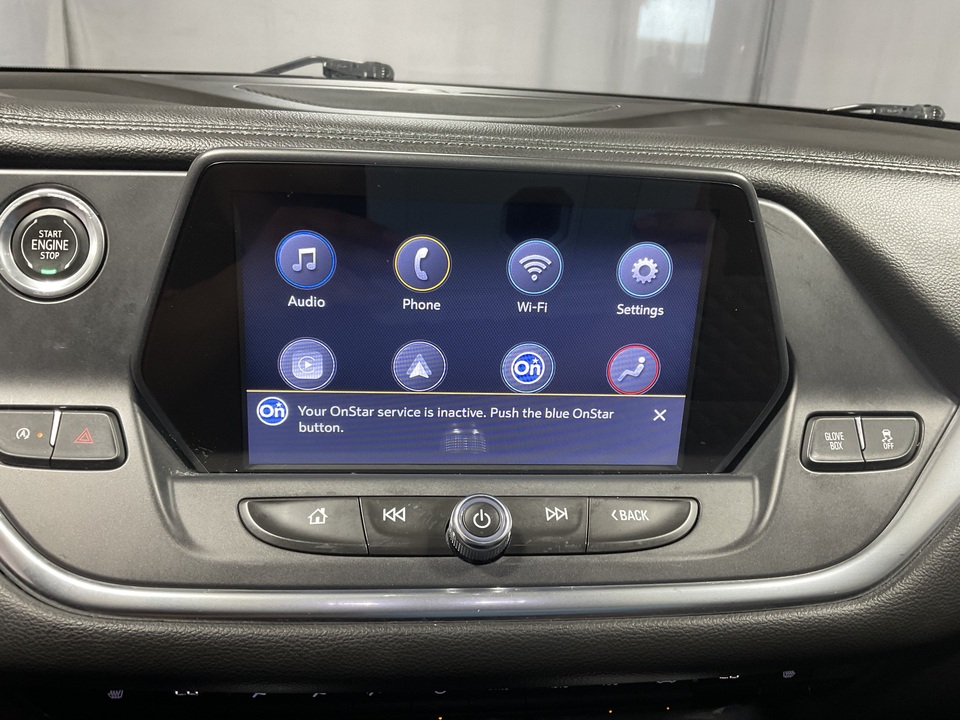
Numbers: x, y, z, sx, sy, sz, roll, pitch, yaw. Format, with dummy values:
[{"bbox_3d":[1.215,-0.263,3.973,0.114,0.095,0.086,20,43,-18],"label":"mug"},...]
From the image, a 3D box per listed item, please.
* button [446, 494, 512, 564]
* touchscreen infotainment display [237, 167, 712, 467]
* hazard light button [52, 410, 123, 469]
[{"bbox_3d":[0.000,0.062,0.295,0.023,0.016,0.023,1,59,-7],"label":"button"},{"bbox_3d":[-0.001,-0.013,0.312,0.181,0.114,0.014,1,17,-7],"label":"touchscreen infotainment display"},{"bbox_3d":[-0.141,0.029,0.289,0.022,0.019,0.007,1,-24,-7],"label":"hazard light button"}]

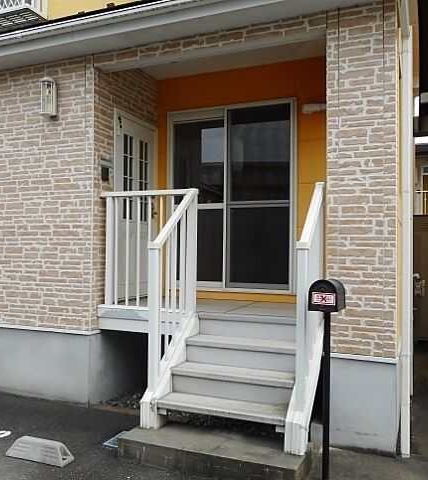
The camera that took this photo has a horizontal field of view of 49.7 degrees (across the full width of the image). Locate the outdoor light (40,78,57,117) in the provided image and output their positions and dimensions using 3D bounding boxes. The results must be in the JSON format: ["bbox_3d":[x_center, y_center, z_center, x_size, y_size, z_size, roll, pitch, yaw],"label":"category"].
[{"bbox_3d":[-1.610,-1.420,4.544,0.140,0.375,0.120,0,-1,22],"label":"outdoor light"}]

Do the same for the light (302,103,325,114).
[{"bbox_3d":[1.067,-1.374,4.820,0.300,0.105,0.130,0,-1,22],"label":"light"}]

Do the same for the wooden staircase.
[{"bbox_3d":[0.181,1.010,3.700,1.013,0.707,0.823,0,-1,22],"label":"wooden staircase"}]

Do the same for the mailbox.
[{"bbox_3d":[0.691,0.328,2.808,0.175,0.187,0.240,0,-1,26],"label":"mailbox"}]

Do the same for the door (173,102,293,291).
[{"bbox_3d":[0.158,-0.466,5.223,1.499,2.072,0.090,0,-1,22],"label":"door"}]

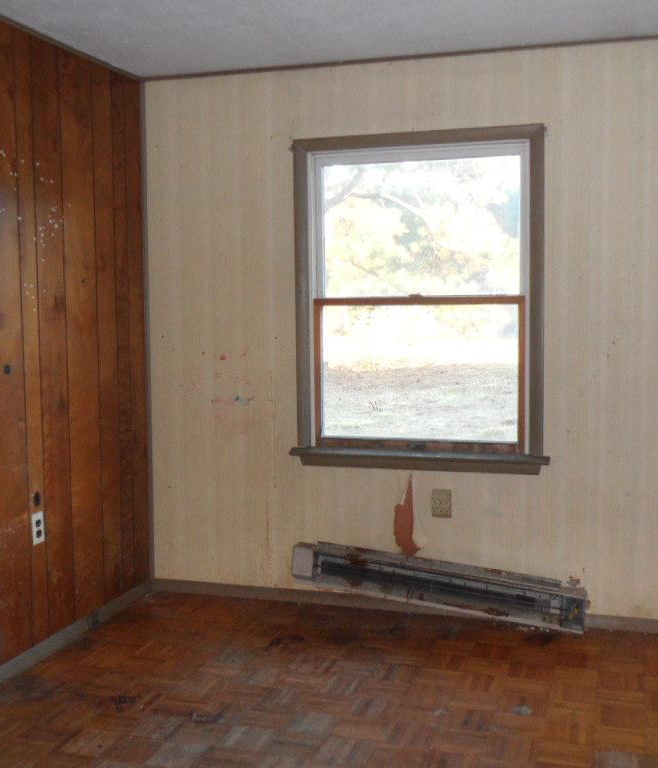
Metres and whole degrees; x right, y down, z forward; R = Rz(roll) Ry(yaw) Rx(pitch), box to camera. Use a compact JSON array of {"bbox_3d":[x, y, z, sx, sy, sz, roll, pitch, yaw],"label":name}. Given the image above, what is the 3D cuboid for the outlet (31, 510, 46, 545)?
[{"bbox_3d":[-1.085,0.541,3.438,0.010,0.115,0.071,1,5,18],"label":"outlet"}]

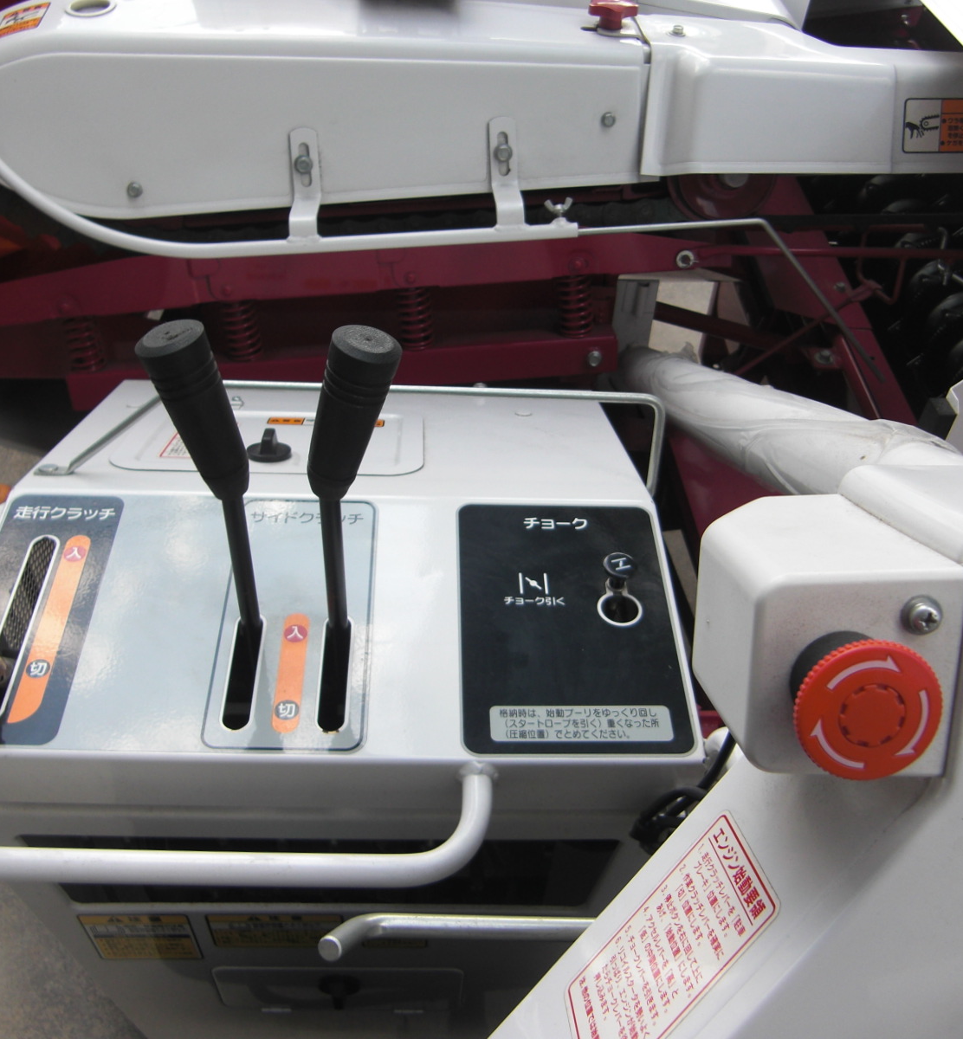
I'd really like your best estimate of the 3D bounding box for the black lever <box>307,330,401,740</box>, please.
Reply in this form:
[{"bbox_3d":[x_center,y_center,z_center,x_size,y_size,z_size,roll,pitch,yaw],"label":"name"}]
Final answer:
[{"bbox_3d":[-0.067,-0.005,0.543,0.034,0.196,0.030,6,41,-5],"label":"black lever"}]

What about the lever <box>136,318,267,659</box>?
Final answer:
[{"bbox_3d":[-0.125,-0.006,0.542,0.034,0.197,0.030,-3,41,2],"label":"lever"}]

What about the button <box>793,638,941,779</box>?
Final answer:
[{"bbox_3d":[0.105,0.050,0.315,0.040,0.040,0.027,0,14,-3],"label":"button"}]

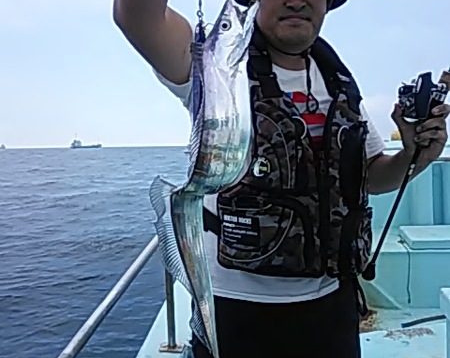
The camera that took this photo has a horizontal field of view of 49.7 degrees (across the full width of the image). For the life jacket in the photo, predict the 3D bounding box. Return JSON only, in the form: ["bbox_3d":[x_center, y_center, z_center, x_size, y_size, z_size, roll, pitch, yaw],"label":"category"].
[{"bbox_3d":[0.153,-0.070,1.165,0.410,0.570,0.290,-2,4,-16],"label":"life jacket"}]

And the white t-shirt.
[{"bbox_3d":[0.107,-0.028,1.165,0.540,0.600,0.330,-2,4,-14],"label":"white t-shirt"}]

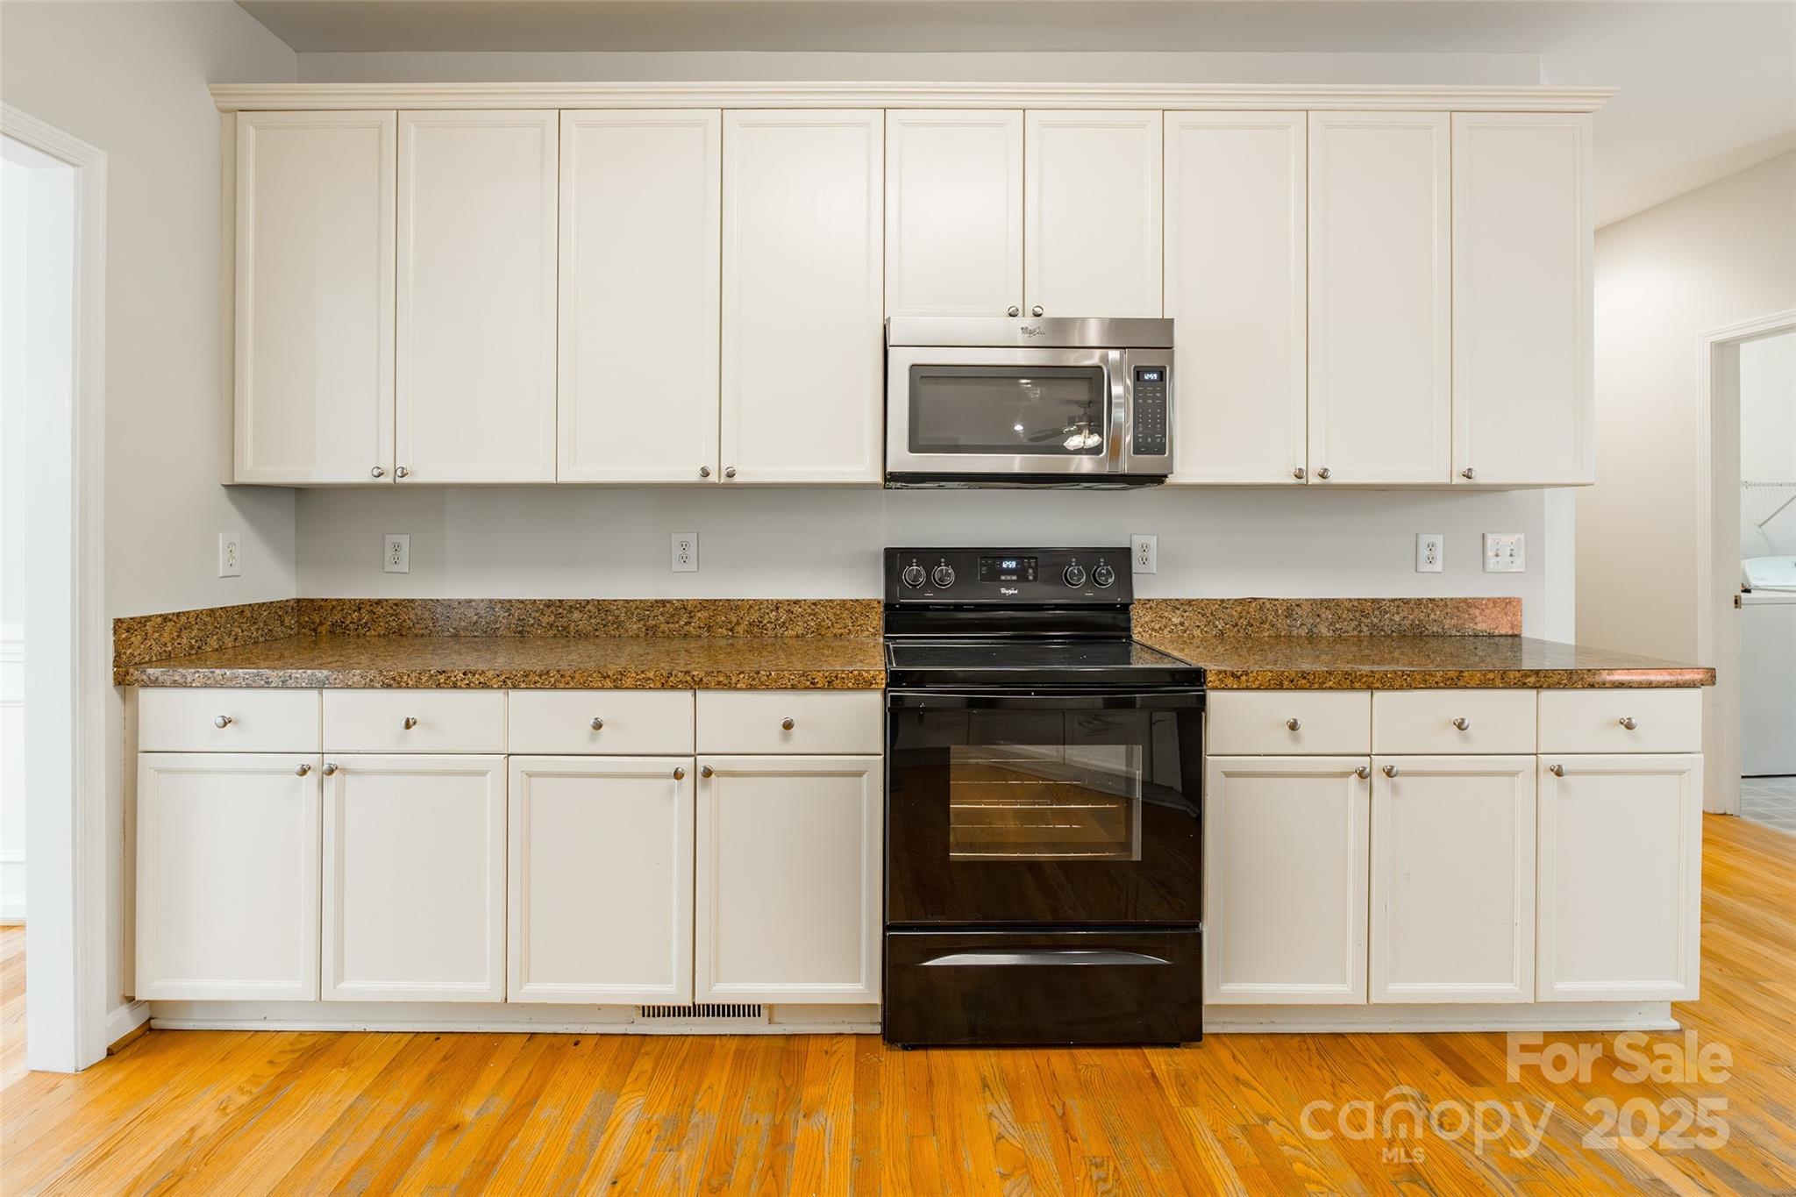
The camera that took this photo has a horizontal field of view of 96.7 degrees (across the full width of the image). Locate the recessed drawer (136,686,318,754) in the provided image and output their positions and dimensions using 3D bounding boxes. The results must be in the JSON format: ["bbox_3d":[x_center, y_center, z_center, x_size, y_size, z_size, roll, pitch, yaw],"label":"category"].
[{"bbox_3d":[-1.603,0.285,2.115,0.440,0.158,0.420,0,2,0],"label":"recessed drawer"}]

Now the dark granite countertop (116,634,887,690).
[{"bbox_3d":[-0.945,0.168,2.205,1.820,0.050,0.640,0,3,-1],"label":"dark granite countertop"}]

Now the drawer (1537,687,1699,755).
[{"bbox_3d":[1.735,0.286,2.115,0.390,0.158,0.420,0,2,0],"label":"drawer"}]

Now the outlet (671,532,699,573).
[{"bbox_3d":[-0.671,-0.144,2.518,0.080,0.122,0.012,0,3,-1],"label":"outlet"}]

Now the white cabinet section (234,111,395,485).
[{"bbox_3d":[-1.609,-0.834,2.360,0.445,1.027,0.320,0,2,-1],"label":"white cabinet section"}]

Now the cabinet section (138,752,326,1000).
[{"bbox_3d":[-1.622,0.666,2.195,0.447,0.601,0.520,0,2,0],"label":"cabinet section"}]

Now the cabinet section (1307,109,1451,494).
[{"bbox_3d":[1.343,-0.843,2.380,0.401,1.043,0.310,0,2,0],"label":"cabinet section"}]

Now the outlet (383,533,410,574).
[{"bbox_3d":[-1.578,-0.140,2.513,0.078,0.121,0.014,0,2,0],"label":"outlet"}]

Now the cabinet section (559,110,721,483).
[{"bbox_3d":[-0.719,-0.846,2.380,0.452,1.045,0.310,0,2,0],"label":"cabinet section"}]

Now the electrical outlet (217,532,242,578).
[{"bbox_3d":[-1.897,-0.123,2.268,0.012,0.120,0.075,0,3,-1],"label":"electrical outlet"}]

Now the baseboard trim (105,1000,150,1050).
[{"bbox_3d":[-1.885,1.037,1.955,0.025,0.090,0.105,0,3,-1],"label":"baseboard trim"}]

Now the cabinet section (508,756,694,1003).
[{"bbox_3d":[-0.720,0.671,2.195,0.453,0.601,0.520,0,2,0],"label":"cabinet section"}]

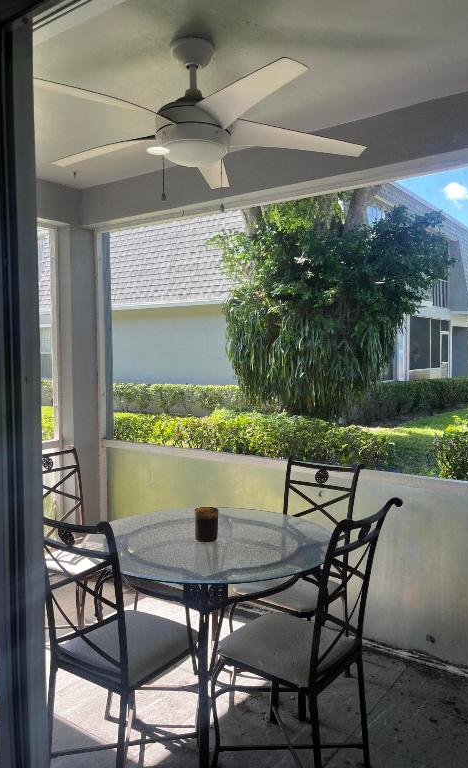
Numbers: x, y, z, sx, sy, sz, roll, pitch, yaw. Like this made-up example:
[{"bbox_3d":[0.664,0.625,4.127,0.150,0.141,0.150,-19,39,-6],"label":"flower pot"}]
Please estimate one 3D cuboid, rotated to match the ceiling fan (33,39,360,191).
[{"bbox_3d":[-0.148,-1.047,2.157,1.300,0.433,1.280,-2,3,-28],"label":"ceiling fan"}]

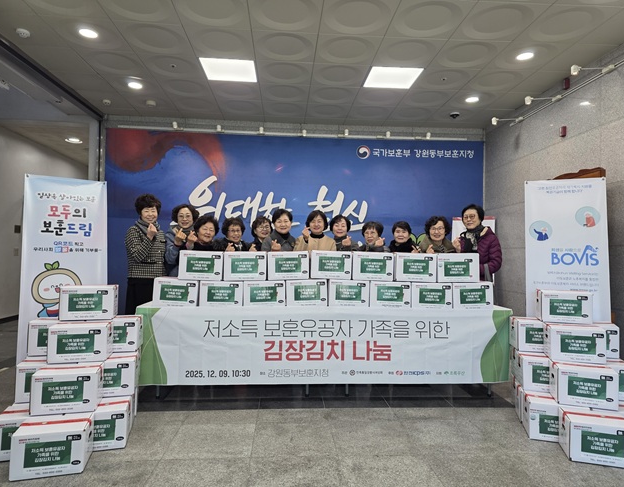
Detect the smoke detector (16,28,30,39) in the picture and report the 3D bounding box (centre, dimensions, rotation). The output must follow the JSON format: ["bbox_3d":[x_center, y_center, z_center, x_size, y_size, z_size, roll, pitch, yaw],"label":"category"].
[{"bbox_3d":[-2.653,-1.926,3.960,0.105,0.045,0.105,1,-1,-4],"label":"smoke detector"}]

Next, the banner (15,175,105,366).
[{"bbox_3d":[-1.957,0.323,3.431,0.600,1.800,0.050,2,-13,-31],"label":"banner"}]

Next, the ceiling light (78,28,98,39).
[{"bbox_3d":[-2.053,-1.924,3.960,0.170,0.040,0.170,1,-1,-3],"label":"ceiling light"}]

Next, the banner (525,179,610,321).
[{"bbox_3d":[2.070,0.362,3.498,0.600,1.800,0.050,1,-7,17],"label":"banner"}]

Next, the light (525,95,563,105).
[{"bbox_3d":[2.611,-1.638,4.875,0.360,0.100,0.110,1,-1,-3],"label":"light"}]

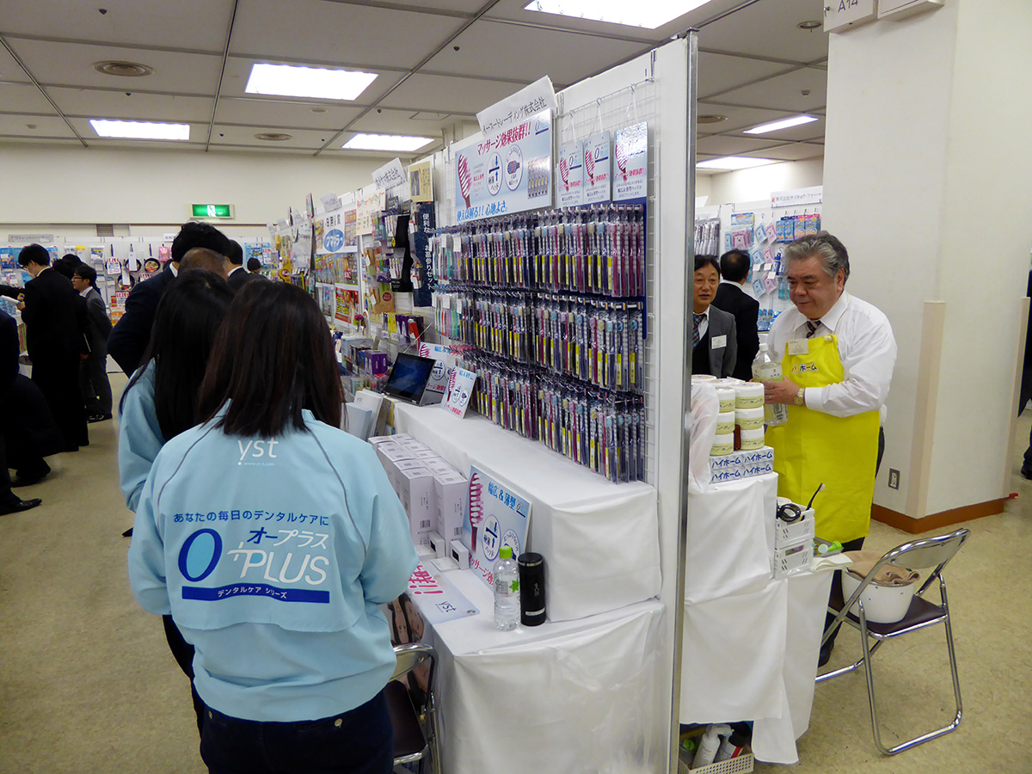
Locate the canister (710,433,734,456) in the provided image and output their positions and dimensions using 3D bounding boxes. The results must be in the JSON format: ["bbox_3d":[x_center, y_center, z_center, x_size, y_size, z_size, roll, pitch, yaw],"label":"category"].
[{"bbox_3d":[0.568,0.153,1.999,0.078,0.060,0.078,-6,11,-24],"label":"canister"}]

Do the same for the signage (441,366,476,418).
[{"bbox_3d":[-0.232,0.018,2.880,0.012,0.182,0.259,17,1,-26],"label":"signage"}]

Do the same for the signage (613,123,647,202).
[{"bbox_3d":[0.294,-0.578,1.848,0.008,0.182,0.157,-6,11,-24],"label":"signage"}]

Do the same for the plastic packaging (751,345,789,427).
[{"bbox_3d":[0.895,-0.009,2.520,0.102,0.295,0.090,-7,0,6],"label":"plastic packaging"}]

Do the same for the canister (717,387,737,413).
[{"bbox_3d":[0.566,0.034,1.978,0.078,0.060,0.078,-6,11,-24],"label":"canister"}]

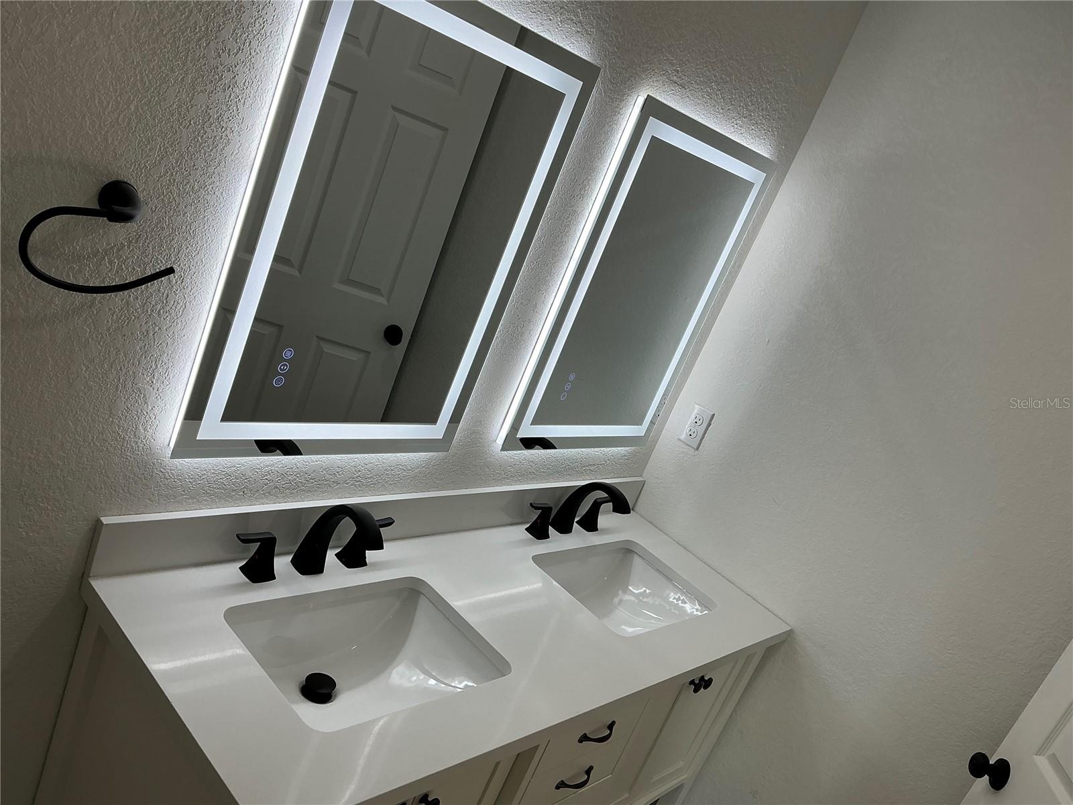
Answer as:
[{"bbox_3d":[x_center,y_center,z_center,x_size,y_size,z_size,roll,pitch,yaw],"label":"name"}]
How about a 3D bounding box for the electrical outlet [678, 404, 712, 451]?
[{"bbox_3d":[0.440,0.067,2.400,0.071,0.114,0.007,35,20,35],"label":"electrical outlet"}]

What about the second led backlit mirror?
[{"bbox_3d":[0.252,-0.247,2.052,0.029,0.805,0.595,35,20,35],"label":"second led backlit mirror"}]

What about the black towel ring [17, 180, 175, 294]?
[{"bbox_3d":[-0.558,-0.211,1.108,0.062,0.142,0.195,35,20,35],"label":"black towel ring"}]

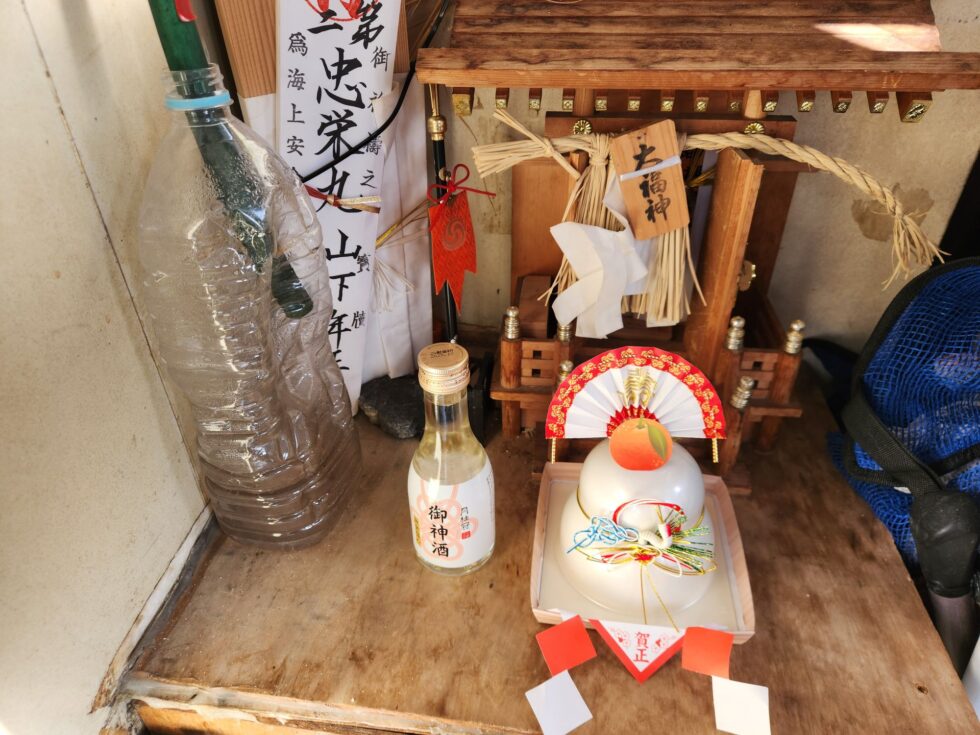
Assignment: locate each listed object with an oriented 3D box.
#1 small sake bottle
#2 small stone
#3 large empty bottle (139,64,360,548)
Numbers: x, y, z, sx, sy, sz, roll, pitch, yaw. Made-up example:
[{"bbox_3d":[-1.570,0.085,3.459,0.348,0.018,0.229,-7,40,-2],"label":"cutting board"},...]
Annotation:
[{"bbox_3d":[-0.026,0.059,0.417,0.057,0.159,0.057,-3,34,-2],"label":"small sake bottle"},{"bbox_3d":[-0.085,0.030,0.574,0.075,0.035,0.062,-1,34,0],"label":"small stone"},{"bbox_3d":[-0.153,-0.024,0.415,0.109,0.305,0.102,-4,34,-8],"label":"large empty bottle"}]

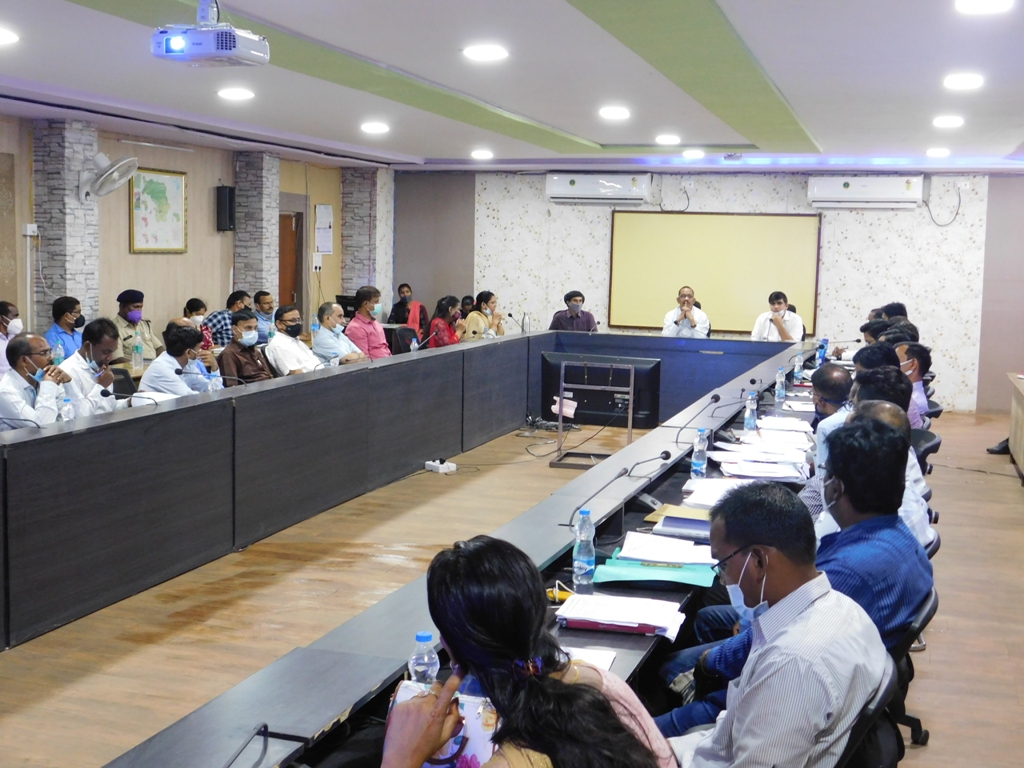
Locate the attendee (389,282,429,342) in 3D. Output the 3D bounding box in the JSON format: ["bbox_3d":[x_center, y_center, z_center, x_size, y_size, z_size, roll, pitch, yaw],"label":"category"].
[{"bbox_3d":[-1.157,-0.491,14.811,0.500,1.237,0.700,0,6,-12],"label":"attendee"}]

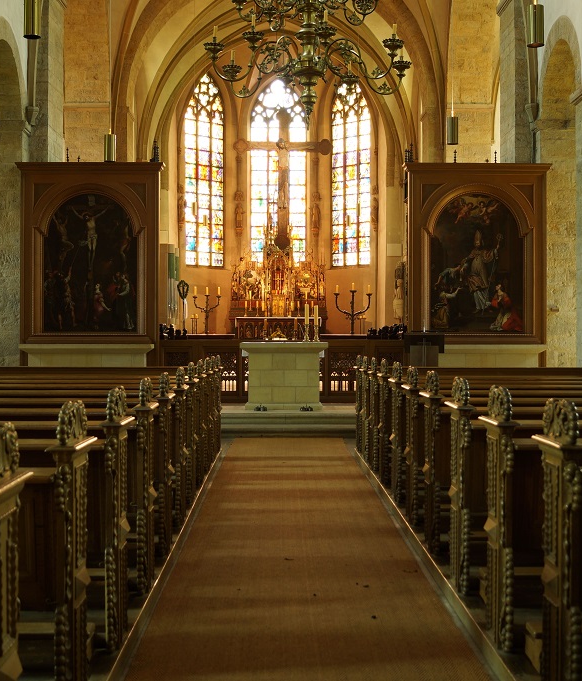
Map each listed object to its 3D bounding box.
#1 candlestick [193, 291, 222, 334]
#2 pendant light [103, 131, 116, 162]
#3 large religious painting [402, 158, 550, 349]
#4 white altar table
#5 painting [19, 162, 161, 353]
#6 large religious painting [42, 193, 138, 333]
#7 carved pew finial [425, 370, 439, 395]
[{"bbox_3d":[-2.203,-0.765,26.971,0.730,1.200,0.250,0,0,-1],"label":"candlestick"},{"bbox_3d":[-2.742,-2.923,15.455,0.178,0.460,0.178,0,0,-1],"label":"pendant light"},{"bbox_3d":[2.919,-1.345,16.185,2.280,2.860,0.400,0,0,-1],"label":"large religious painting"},{"bbox_3d":[-0.106,0.518,15.182,1.280,0.980,0.720,0,0,-1],"label":"white altar table"},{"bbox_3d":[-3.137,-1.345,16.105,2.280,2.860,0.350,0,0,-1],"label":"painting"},{"bbox_3d":[-3.155,-1.211,16.085,1.500,2.180,0.080,0,0,-1],"label":"large religious painting"},{"bbox_3d":[0.854,0.259,6.163,0.060,0.147,0.230,0,0,-1],"label":"carved pew finial"}]

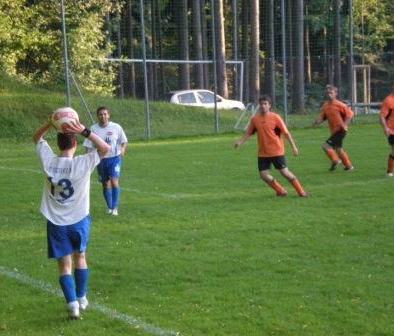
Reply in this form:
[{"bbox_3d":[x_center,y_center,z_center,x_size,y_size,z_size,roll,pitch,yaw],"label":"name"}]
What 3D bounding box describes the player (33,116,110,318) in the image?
[{"bbox_3d":[-1.078,0.426,12.700,0.600,1.700,0.520,0,4,20],"label":"player"}]

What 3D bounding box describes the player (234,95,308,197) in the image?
[{"bbox_3d":[1.161,-0.340,23.300,1.060,1.600,0.550,-1,4,13],"label":"player"}]

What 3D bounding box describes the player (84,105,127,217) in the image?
[{"bbox_3d":[-1.378,-0.101,22.300,0.620,1.640,0.380,-2,4,-6],"label":"player"}]

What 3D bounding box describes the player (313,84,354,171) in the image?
[{"bbox_3d":[2.550,-0.749,27.500,0.620,1.600,0.520,1,5,30],"label":"player"}]

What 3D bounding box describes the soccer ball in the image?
[{"bbox_3d":[-1.103,-0.401,12.400,0.220,0.220,0.220,-2,4,0],"label":"soccer ball"}]

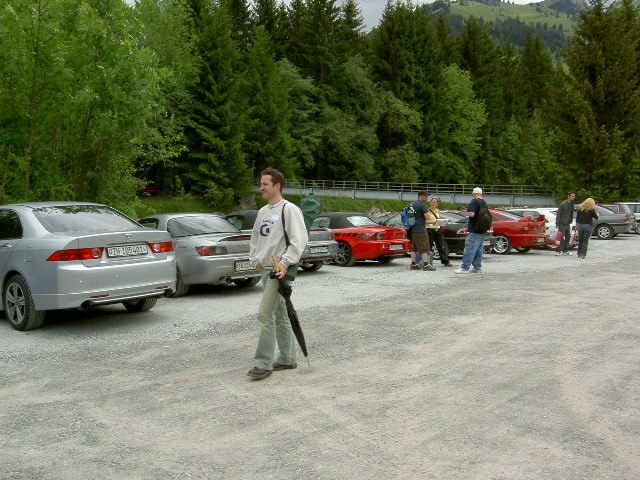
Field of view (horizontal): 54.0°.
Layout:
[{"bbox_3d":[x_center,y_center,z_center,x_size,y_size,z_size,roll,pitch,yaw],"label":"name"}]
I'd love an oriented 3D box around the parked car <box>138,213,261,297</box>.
[{"bbox_3d":[-2.621,0.175,11.471,4.130,1.285,1.750,3,5,42],"label":"parked car"}]

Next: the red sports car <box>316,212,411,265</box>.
[{"bbox_3d":[0.297,-0.081,15.991,4.130,1.285,1.750,3,5,42],"label":"red sports car"}]

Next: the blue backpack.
[{"bbox_3d":[1.957,-0.531,13.900,0.250,0.520,0.330,-2,4,-30],"label":"blue backpack"}]

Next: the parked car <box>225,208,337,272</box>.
[{"bbox_3d":[-1.499,0.020,14.174,1.750,1.285,4.130,-3,5,-45],"label":"parked car"}]

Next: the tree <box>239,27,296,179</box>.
[{"bbox_3d":[-6.013,-15.177,72.000,6.500,18.300,6.500,0,3,0],"label":"tree"}]

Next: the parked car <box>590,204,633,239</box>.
[{"bbox_3d":[11.324,-0.803,27.679,4.500,1.420,1.730,2,4,33],"label":"parked car"}]

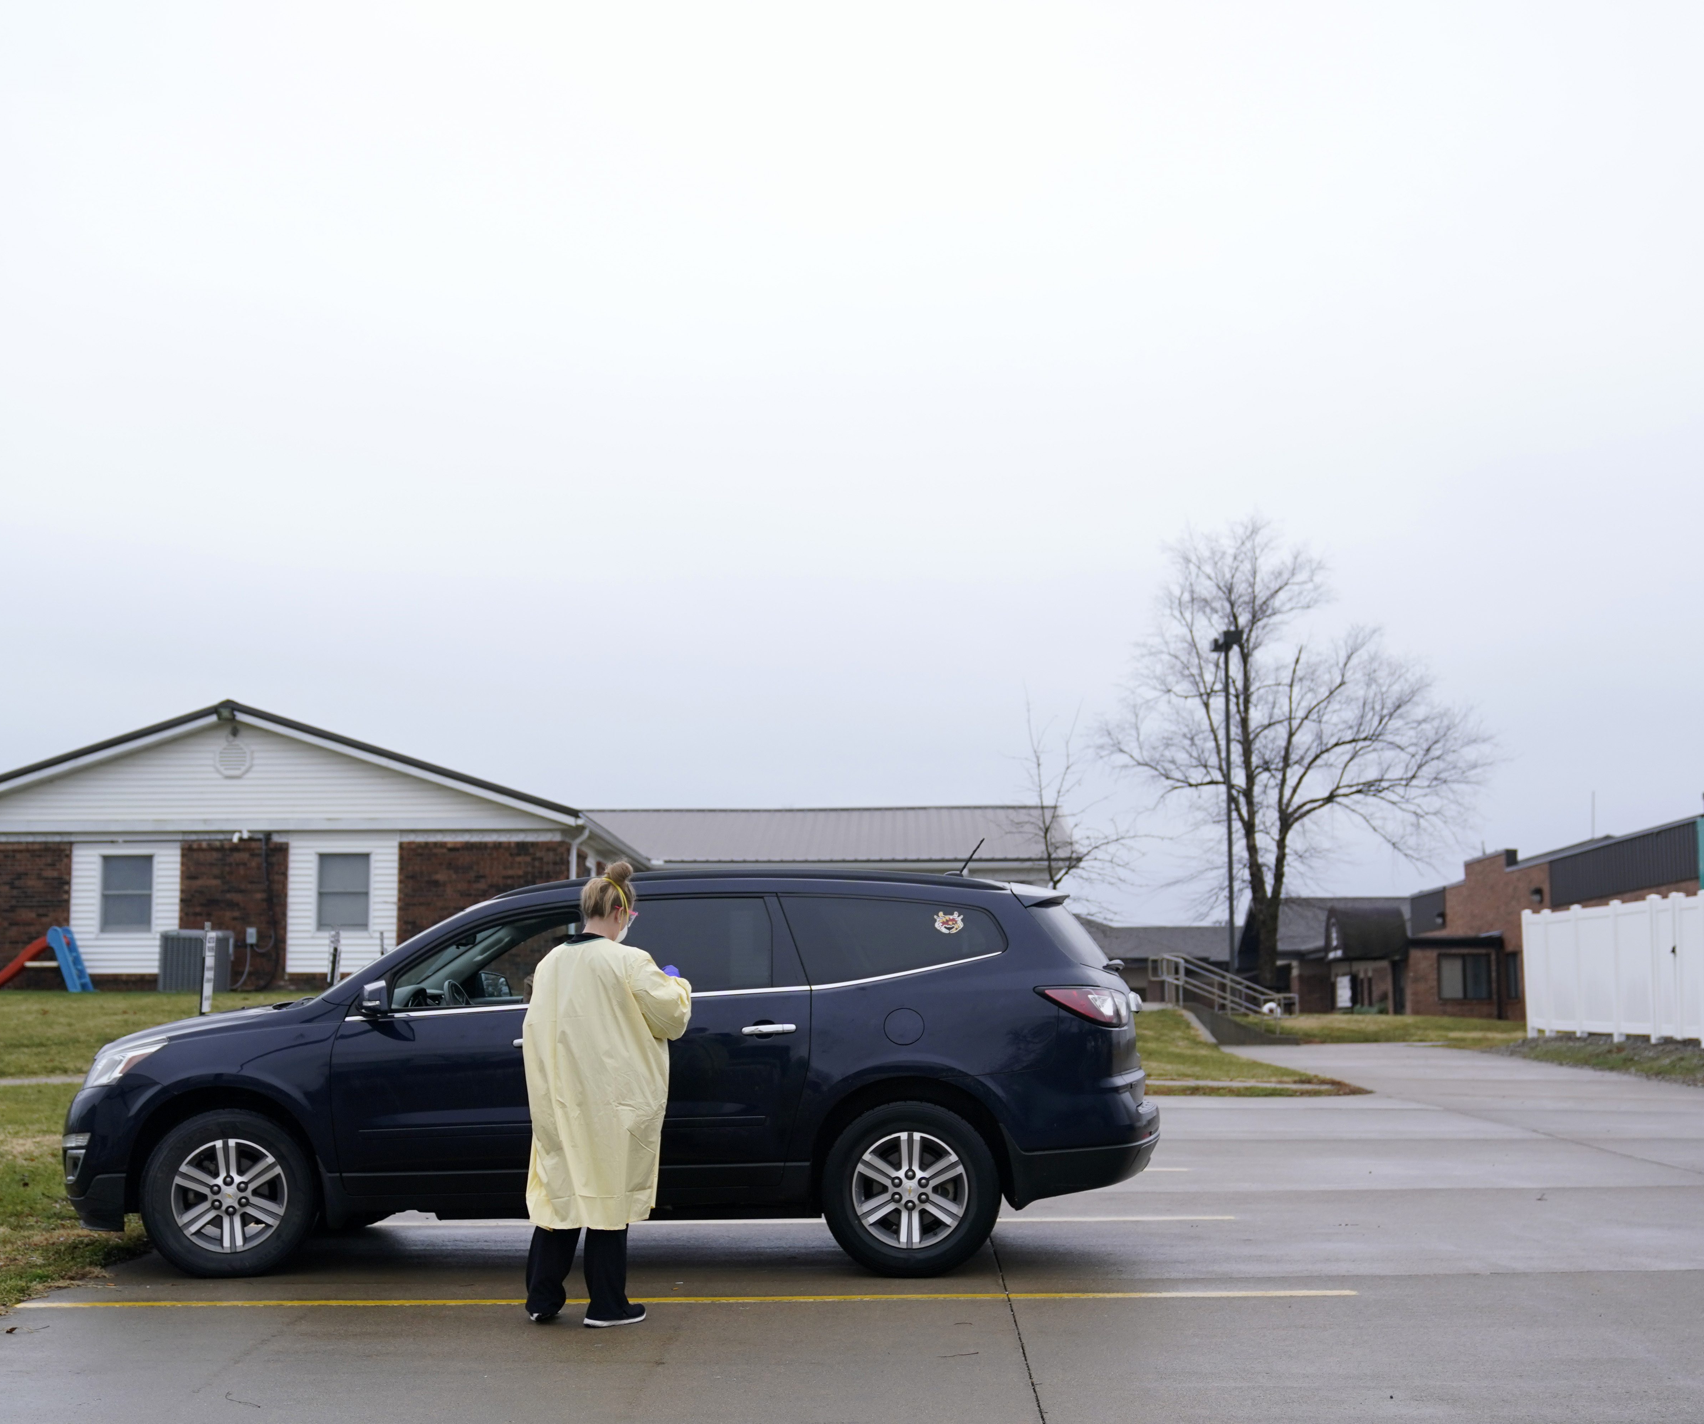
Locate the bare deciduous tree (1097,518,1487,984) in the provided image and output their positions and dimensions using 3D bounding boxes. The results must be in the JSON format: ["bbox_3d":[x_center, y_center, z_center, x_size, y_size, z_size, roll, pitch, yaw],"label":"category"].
[{"bbox_3d":[12.200,1.350,62.000,10.600,13.300,10.200,0,-6,0],"label":"bare deciduous tree"}]

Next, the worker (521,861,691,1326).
[{"bbox_3d":[-0.960,1.480,8.880,0.560,1.780,0.480,-5,-8,40],"label":"worker"}]

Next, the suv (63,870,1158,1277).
[{"bbox_3d":[-1.140,1.705,10.860,5.170,1.780,2.000,-1,-6,4],"label":"suv"}]

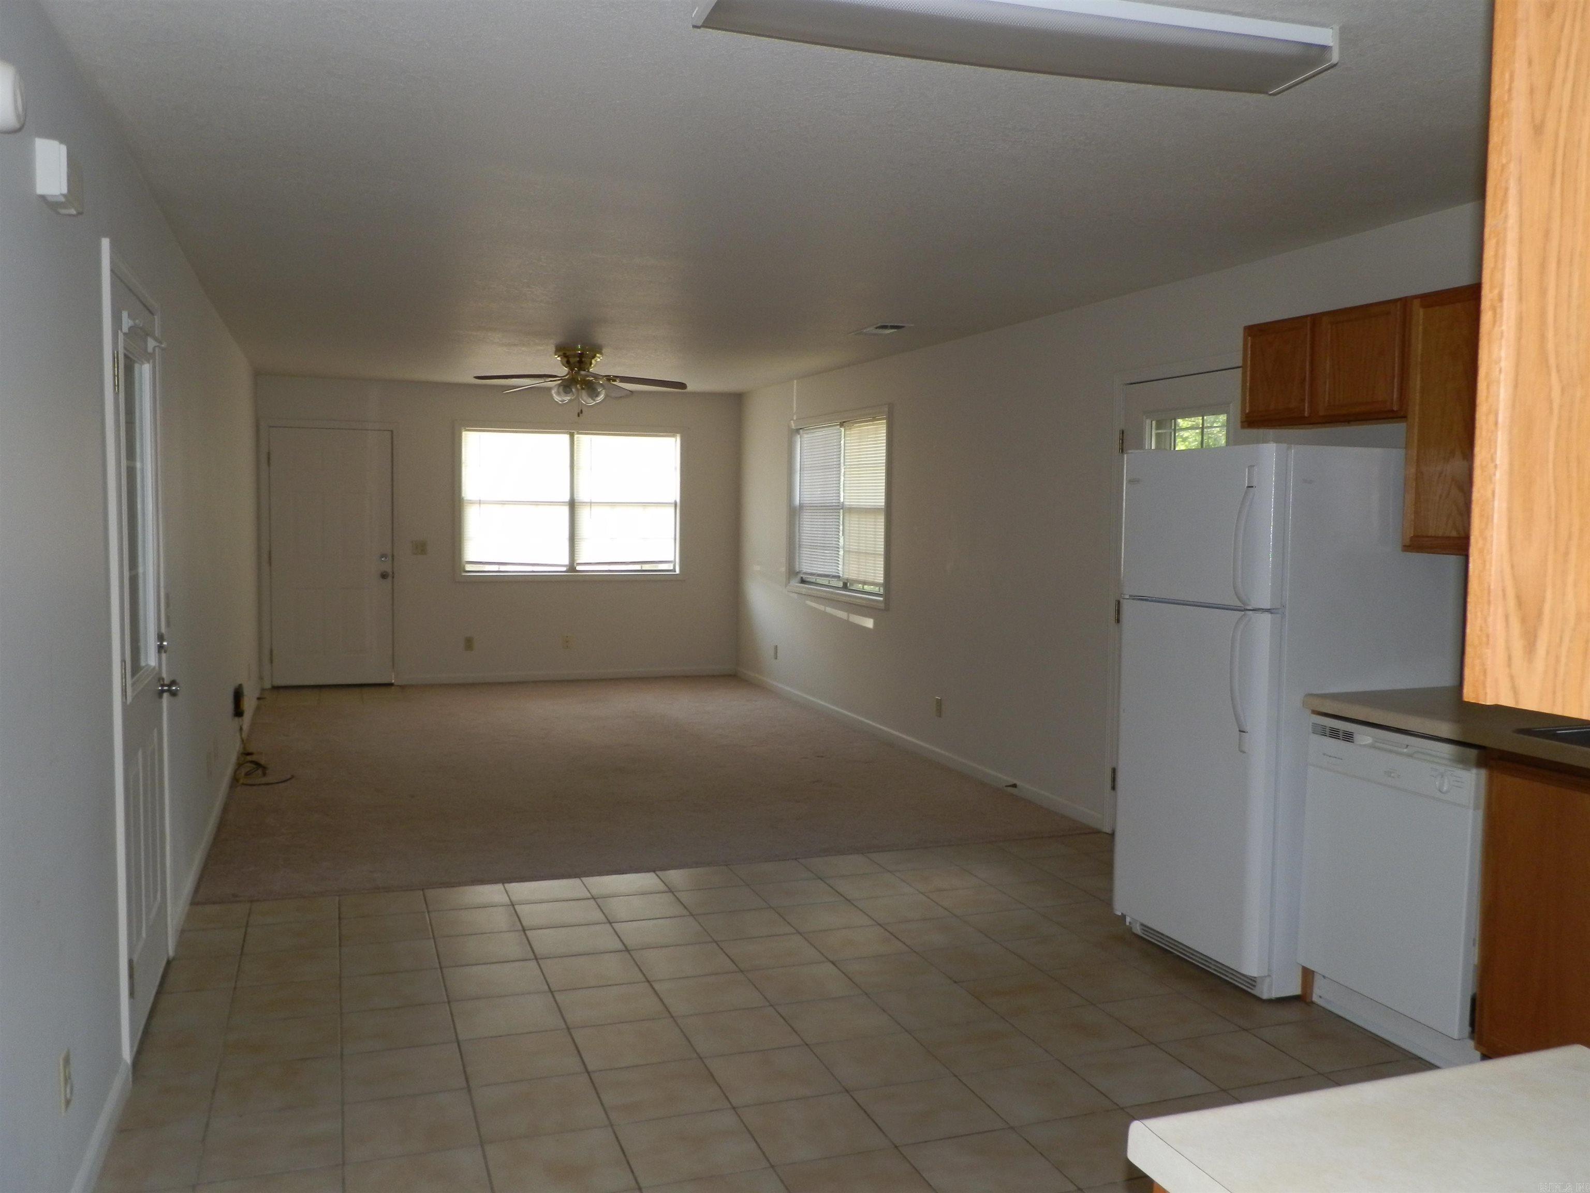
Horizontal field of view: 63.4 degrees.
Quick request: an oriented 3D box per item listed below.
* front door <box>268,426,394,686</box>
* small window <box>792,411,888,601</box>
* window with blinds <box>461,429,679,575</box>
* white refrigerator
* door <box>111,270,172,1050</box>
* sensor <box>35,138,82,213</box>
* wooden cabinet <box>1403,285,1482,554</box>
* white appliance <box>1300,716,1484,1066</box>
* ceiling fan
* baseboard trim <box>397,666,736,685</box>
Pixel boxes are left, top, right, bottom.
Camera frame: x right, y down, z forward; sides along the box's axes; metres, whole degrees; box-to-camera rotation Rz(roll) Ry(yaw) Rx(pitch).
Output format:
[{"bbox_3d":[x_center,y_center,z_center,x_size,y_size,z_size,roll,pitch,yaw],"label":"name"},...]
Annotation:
[{"bbox_3d":[-3.625,-0.300,10.105,0.912,2.020,0.060,-1,4,-20],"label":"front door"},{"bbox_3d":[0.324,-0.625,9.049,0.100,1.205,1.790,-1,4,-20],"label":"small window"},{"bbox_3d":[-1.849,-0.776,10.727,1.825,1.185,0.100,-1,4,-20],"label":"window with blinds"},{"bbox_3d":[1.607,0.363,4.332,0.745,1.695,0.745,-1,4,-20],"label":"white refrigerator"},{"bbox_3d":[-1.889,0.170,3.704,0.060,2.050,0.890,-1,4,-20],"label":"door"},{"bbox_3d":[-1.433,-0.815,2.514,0.055,0.103,0.194,-1,4,-20],"label":"sensor"},{"bbox_3d":[2.047,-0.499,3.690,0.320,0.757,0.450,-1,4,-20],"label":"wooden cabinet"},{"bbox_3d":[1.911,0.818,3.712,0.590,0.880,0.600,-1,4,-20],"label":"white appliance"},{"bbox_3d":[-1.299,-1.337,7.786,1.270,0.357,1.230,-1,4,-20],"label":"ceiling fan"},{"bbox_3d":[-1.856,0.655,10.788,2.850,0.077,0.020,-1,4,-20],"label":"baseboard trim"}]

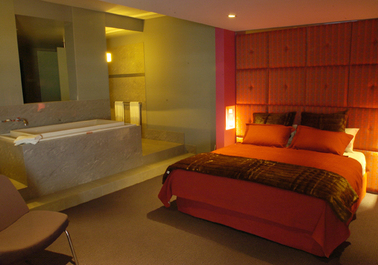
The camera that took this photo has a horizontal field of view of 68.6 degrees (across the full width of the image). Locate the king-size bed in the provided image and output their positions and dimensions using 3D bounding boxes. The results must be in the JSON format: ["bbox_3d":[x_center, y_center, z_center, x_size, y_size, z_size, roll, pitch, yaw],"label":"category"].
[{"bbox_3d":[1.161,0.394,3.736,1.960,1.100,2.090,6,12,36],"label":"king-size bed"}]

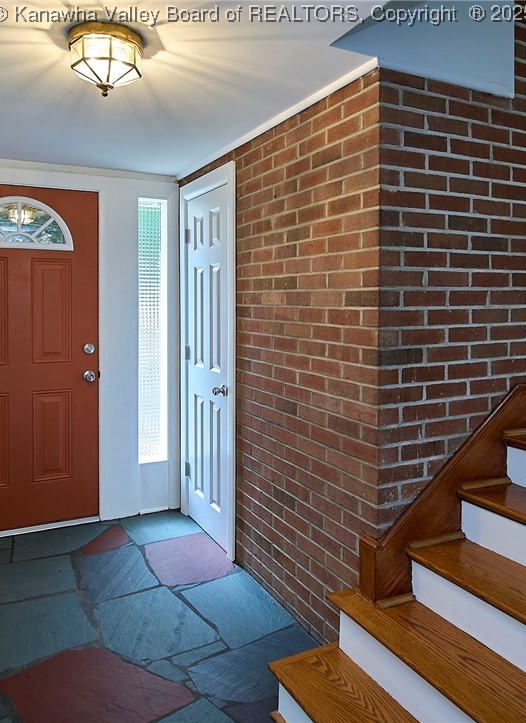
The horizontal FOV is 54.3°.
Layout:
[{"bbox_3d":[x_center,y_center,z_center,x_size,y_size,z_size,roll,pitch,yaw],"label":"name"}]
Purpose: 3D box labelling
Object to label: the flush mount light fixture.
[{"bbox_3d":[-0.504,-0.937,1.640,0.230,0.178,0.230,0,3,0],"label":"flush mount light fixture"}]

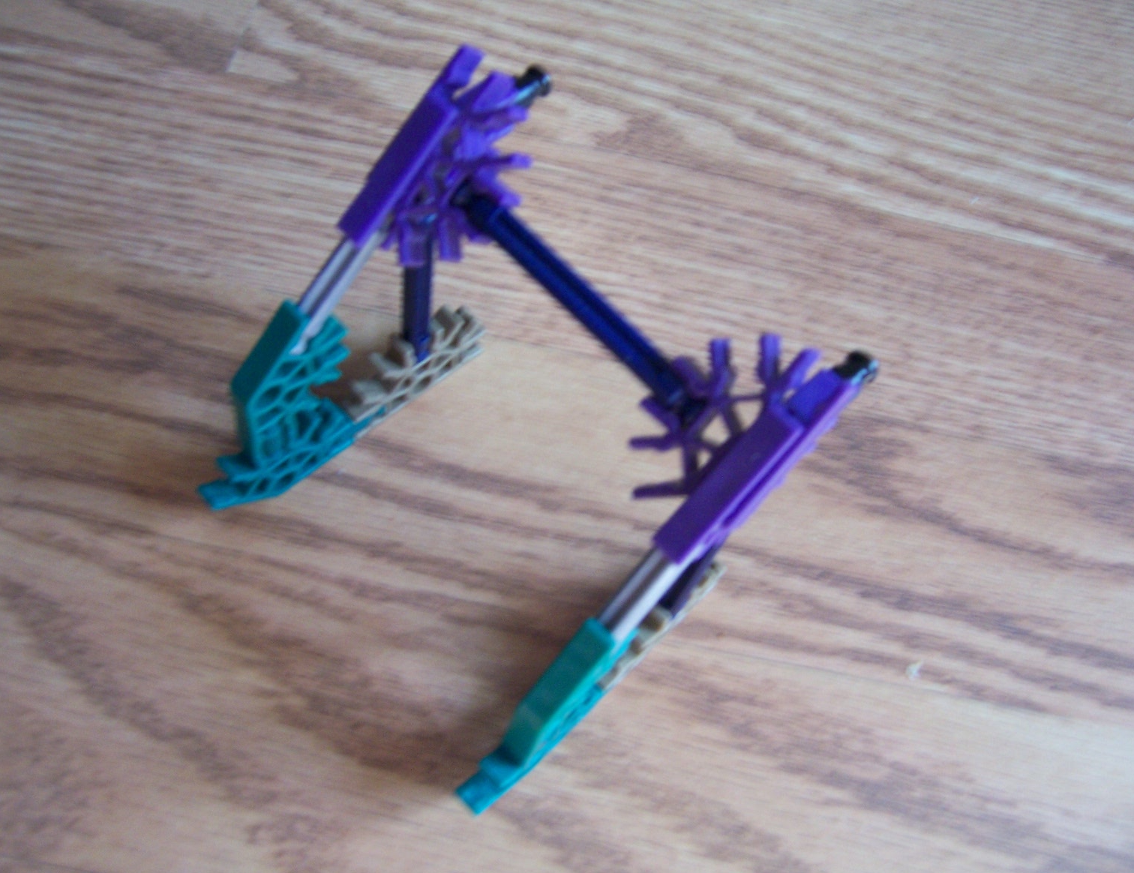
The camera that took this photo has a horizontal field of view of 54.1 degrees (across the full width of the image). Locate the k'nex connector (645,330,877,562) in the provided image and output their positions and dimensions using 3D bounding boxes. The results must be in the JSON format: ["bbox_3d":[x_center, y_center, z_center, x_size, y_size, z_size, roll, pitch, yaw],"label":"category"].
[{"bbox_3d":[0.026,-0.001,0.171,0.023,0.023,0.036,45,107,18],"label":"k'nex connector"}]

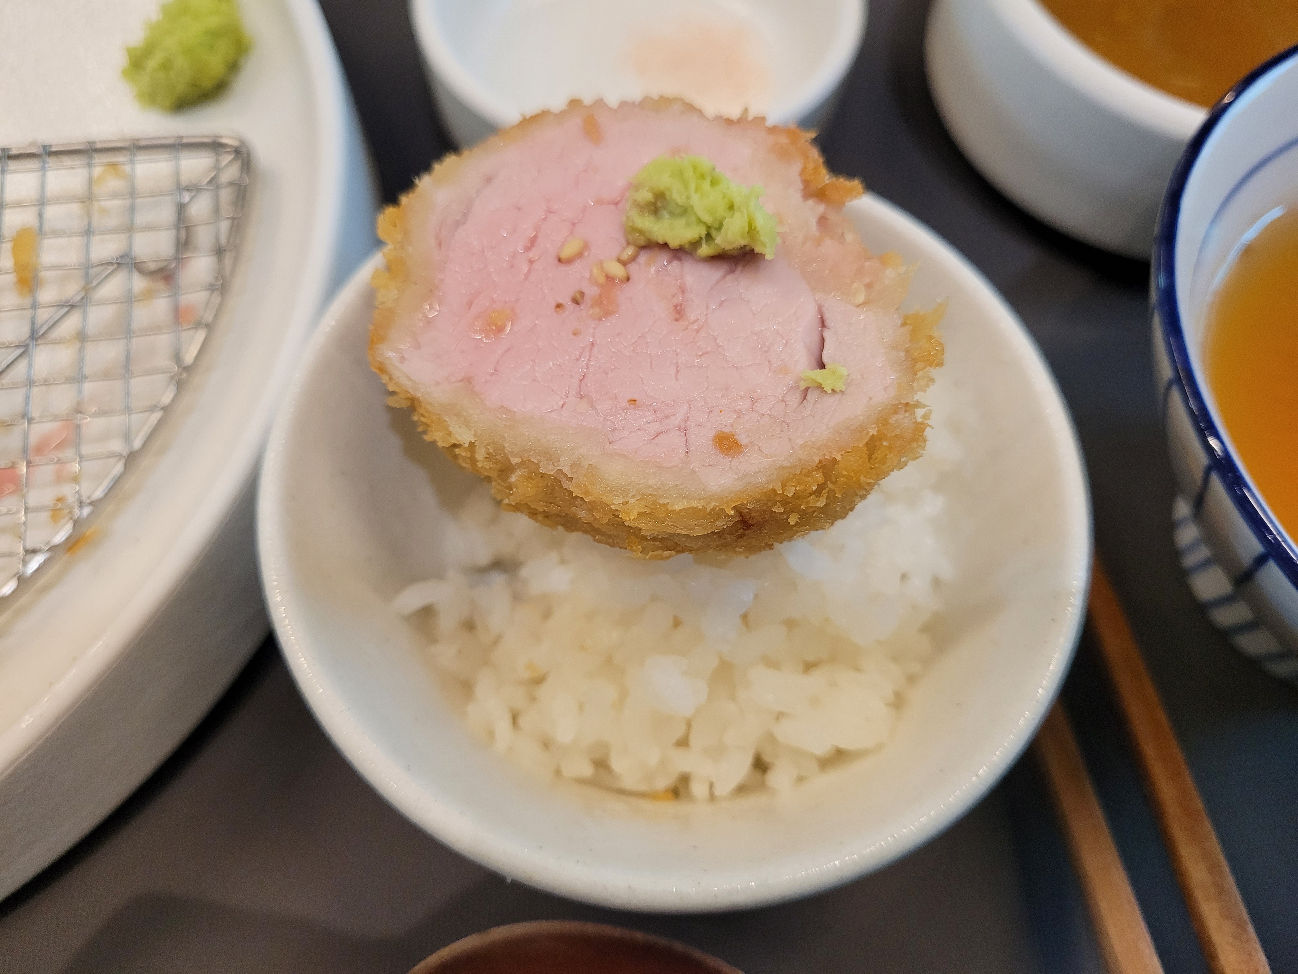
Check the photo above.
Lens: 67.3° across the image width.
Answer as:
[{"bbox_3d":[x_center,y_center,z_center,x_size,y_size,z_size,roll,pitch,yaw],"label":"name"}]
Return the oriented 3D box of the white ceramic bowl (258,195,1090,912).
[{"bbox_3d":[0.004,0.008,0.152,0.109,0.053,0.109,0,65,-1],"label":"white ceramic bowl"}]

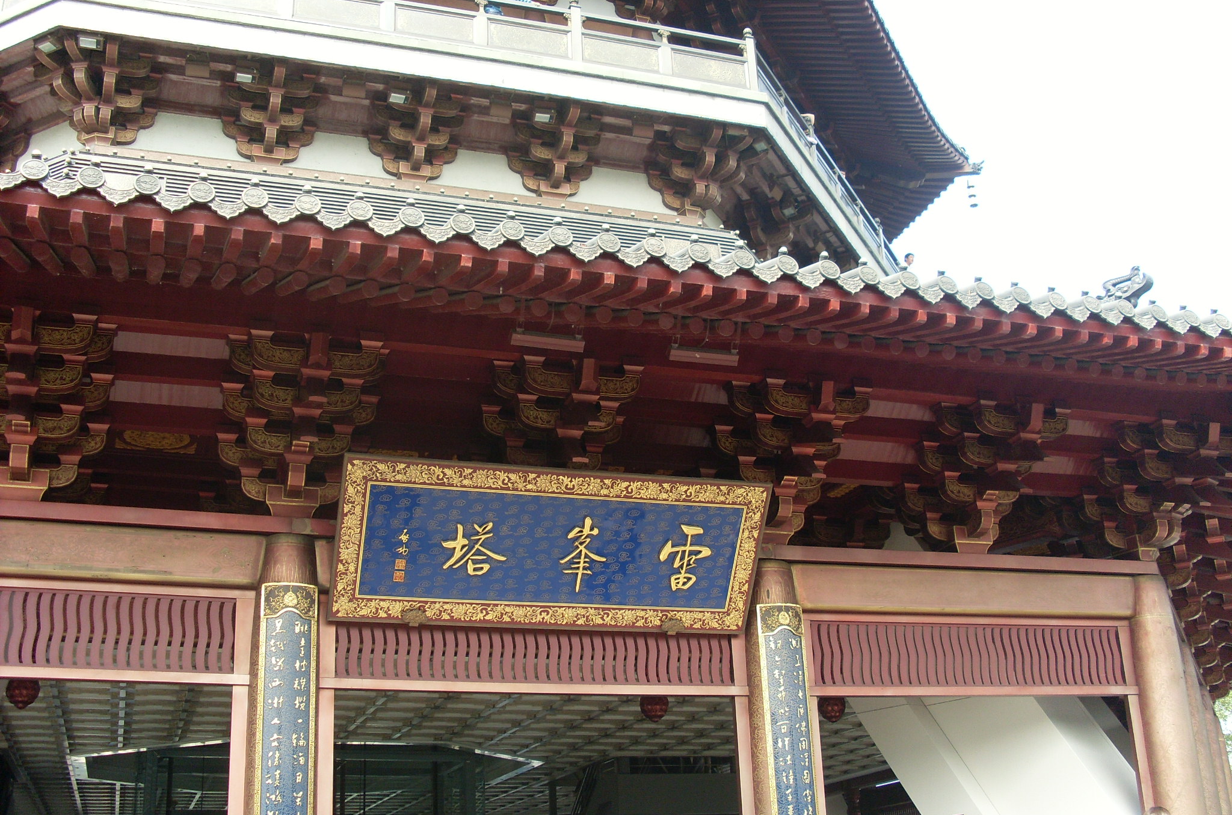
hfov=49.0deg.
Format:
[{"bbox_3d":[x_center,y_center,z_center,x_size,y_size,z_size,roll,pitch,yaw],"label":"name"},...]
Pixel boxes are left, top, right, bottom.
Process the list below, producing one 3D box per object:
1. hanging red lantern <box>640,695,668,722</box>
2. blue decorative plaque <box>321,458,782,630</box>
[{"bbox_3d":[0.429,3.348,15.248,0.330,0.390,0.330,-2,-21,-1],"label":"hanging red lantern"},{"bbox_3d":[-0.523,1.210,11.627,3.781,1.459,0.130,5,13,-18],"label":"blue decorative plaque"}]

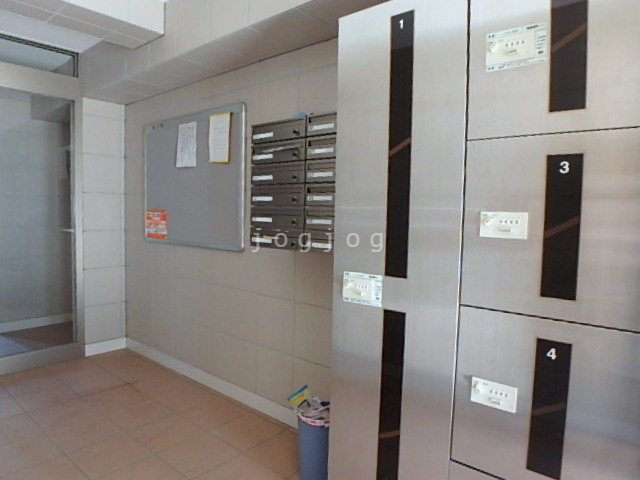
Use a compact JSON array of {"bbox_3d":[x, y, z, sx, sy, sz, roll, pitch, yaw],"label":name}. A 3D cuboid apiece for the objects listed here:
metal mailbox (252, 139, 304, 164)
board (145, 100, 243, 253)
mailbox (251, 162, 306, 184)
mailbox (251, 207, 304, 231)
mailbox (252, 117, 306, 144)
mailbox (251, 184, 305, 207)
[{"bbox_3d":[-0.137,-0.426,1.961,0.366,0.105,0.220,4,4,38],"label":"metal mailbox"},{"bbox_3d":[-0.896,-0.407,2.691,1.192,0.884,0.030,4,4,38],"label":"board"},{"bbox_3d":[-0.139,-0.321,1.968,0.366,0.103,0.220,4,4,38],"label":"mailbox"},{"bbox_3d":[-0.122,-0.110,1.910,0.348,0.103,0.260,4,5,38],"label":"mailbox"},{"bbox_3d":[-0.136,-0.526,1.956,0.367,0.095,0.220,4,4,38],"label":"mailbox"},{"bbox_3d":[-0.142,-0.218,1.974,0.366,0.101,0.220,4,4,38],"label":"mailbox"}]

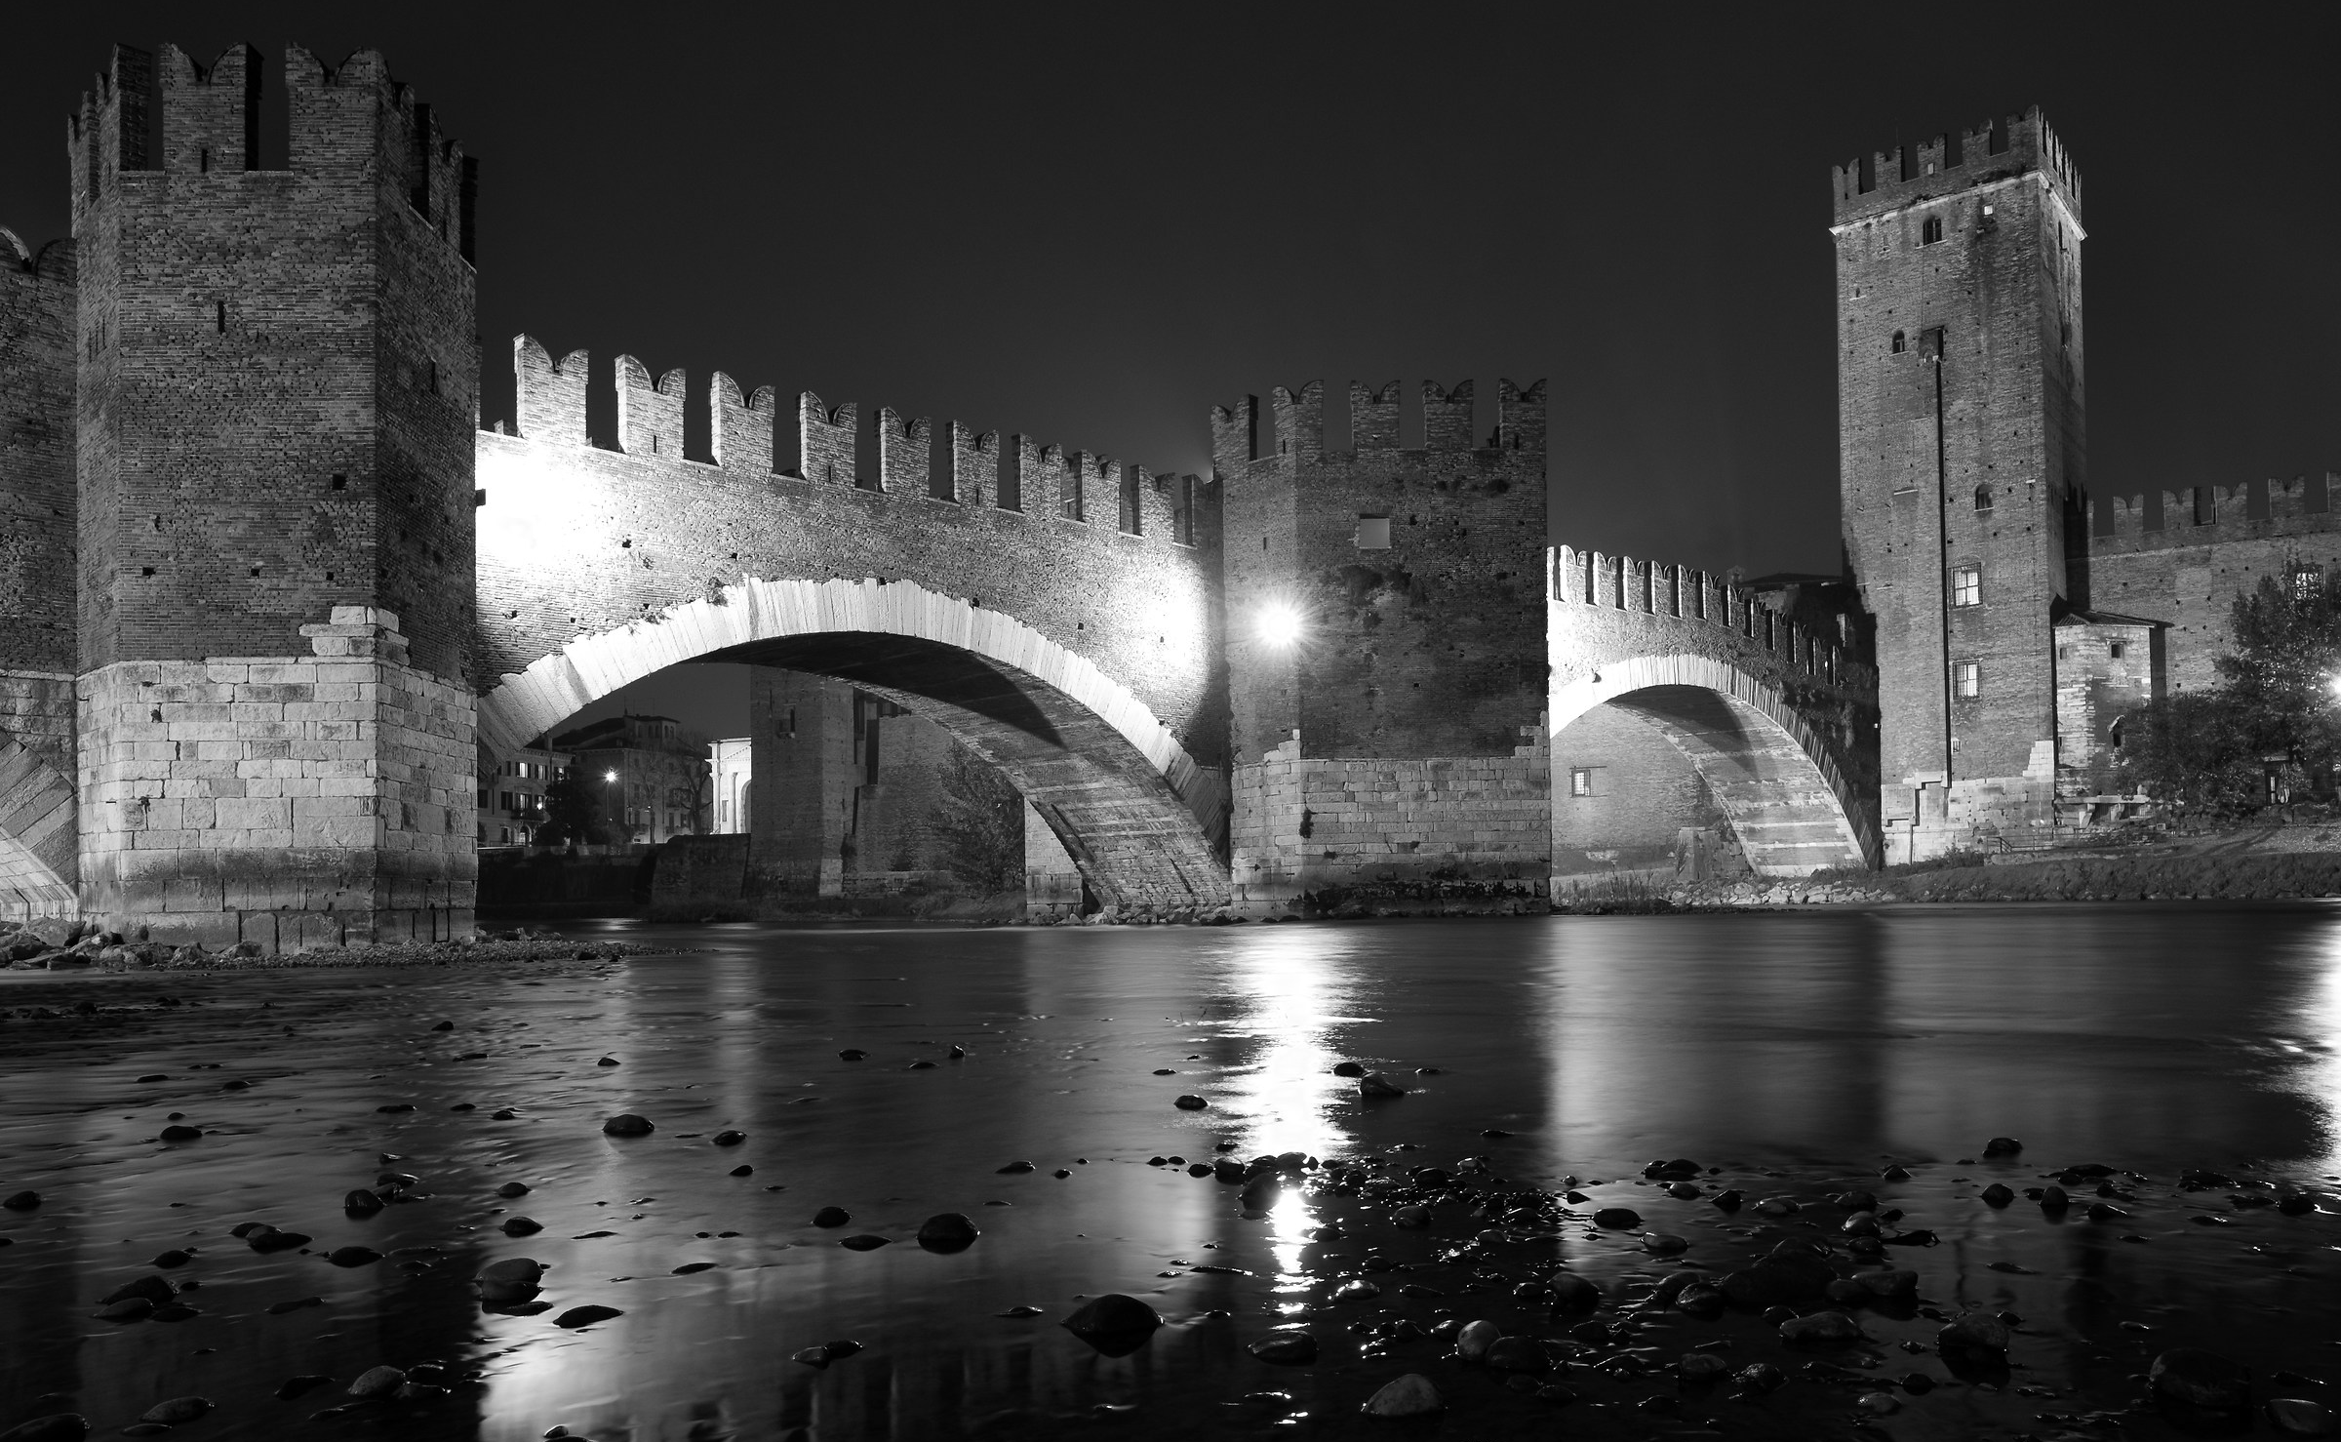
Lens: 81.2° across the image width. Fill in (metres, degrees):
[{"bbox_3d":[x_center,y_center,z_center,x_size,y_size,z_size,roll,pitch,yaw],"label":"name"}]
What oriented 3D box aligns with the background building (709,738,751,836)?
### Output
[{"bbox_3d":[-44.500,8.600,150.000,10.600,12.700,6.200,-1,-3,20],"label":"background building"}]

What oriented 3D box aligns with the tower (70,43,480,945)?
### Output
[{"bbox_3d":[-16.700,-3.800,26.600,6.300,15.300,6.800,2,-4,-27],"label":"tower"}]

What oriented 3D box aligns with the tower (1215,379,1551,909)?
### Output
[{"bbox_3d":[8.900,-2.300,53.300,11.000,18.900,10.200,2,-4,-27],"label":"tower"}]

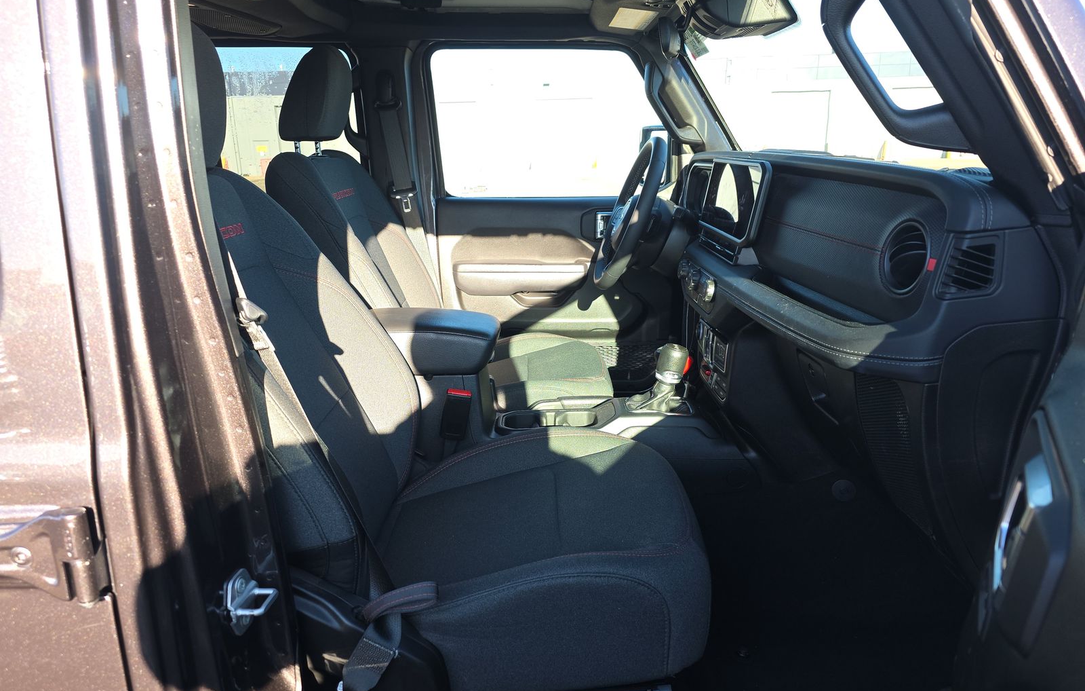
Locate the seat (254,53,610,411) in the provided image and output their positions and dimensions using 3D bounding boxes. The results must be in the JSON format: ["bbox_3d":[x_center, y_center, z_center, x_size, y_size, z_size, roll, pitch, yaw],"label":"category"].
[{"bbox_3d":[-0.223,-0.264,1.760,0.806,0.877,0.541,0,15,1],"label":"seat"}]

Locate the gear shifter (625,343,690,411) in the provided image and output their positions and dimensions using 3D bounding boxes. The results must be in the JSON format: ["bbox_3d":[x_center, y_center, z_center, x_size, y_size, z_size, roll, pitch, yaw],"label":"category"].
[{"bbox_3d":[0.233,0.058,1.452,0.112,0.138,0.087,0,15,1],"label":"gear shifter"}]

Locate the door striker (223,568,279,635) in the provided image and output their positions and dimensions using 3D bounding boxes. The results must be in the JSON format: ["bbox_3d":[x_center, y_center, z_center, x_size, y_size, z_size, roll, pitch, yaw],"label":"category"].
[{"bbox_3d":[-0.302,0.271,0.749,0.051,0.071,0.047,0,15,1],"label":"door striker"}]

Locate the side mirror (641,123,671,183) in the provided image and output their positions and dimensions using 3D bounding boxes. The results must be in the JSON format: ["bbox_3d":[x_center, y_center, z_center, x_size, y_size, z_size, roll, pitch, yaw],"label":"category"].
[{"bbox_3d":[0.401,-0.587,2.239,0.130,0.200,0.210,-5,16,-12],"label":"side mirror"}]

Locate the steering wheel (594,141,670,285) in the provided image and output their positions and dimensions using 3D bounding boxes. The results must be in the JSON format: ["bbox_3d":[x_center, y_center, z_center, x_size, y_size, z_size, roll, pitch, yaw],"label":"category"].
[{"bbox_3d":[0.218,-0.315,1.762,0.097,0.377,0.377,18,15,-4],"label":"steering wheel"}]

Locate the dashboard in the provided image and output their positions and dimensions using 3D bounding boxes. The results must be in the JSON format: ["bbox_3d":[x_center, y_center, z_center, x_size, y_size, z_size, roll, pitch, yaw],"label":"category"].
[{"bbox_3d":[0.462,-0.136,1.386,0.347,0.469,1.387,0,15,1],"label":"dashboard"}]

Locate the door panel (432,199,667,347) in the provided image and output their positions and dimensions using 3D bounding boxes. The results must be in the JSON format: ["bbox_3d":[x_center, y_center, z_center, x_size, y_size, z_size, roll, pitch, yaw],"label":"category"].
[{"bbox_3d":[0.082,-0.209,2.099,0.796,0.459,0.112,0,15,1],"label":"door panel"}]

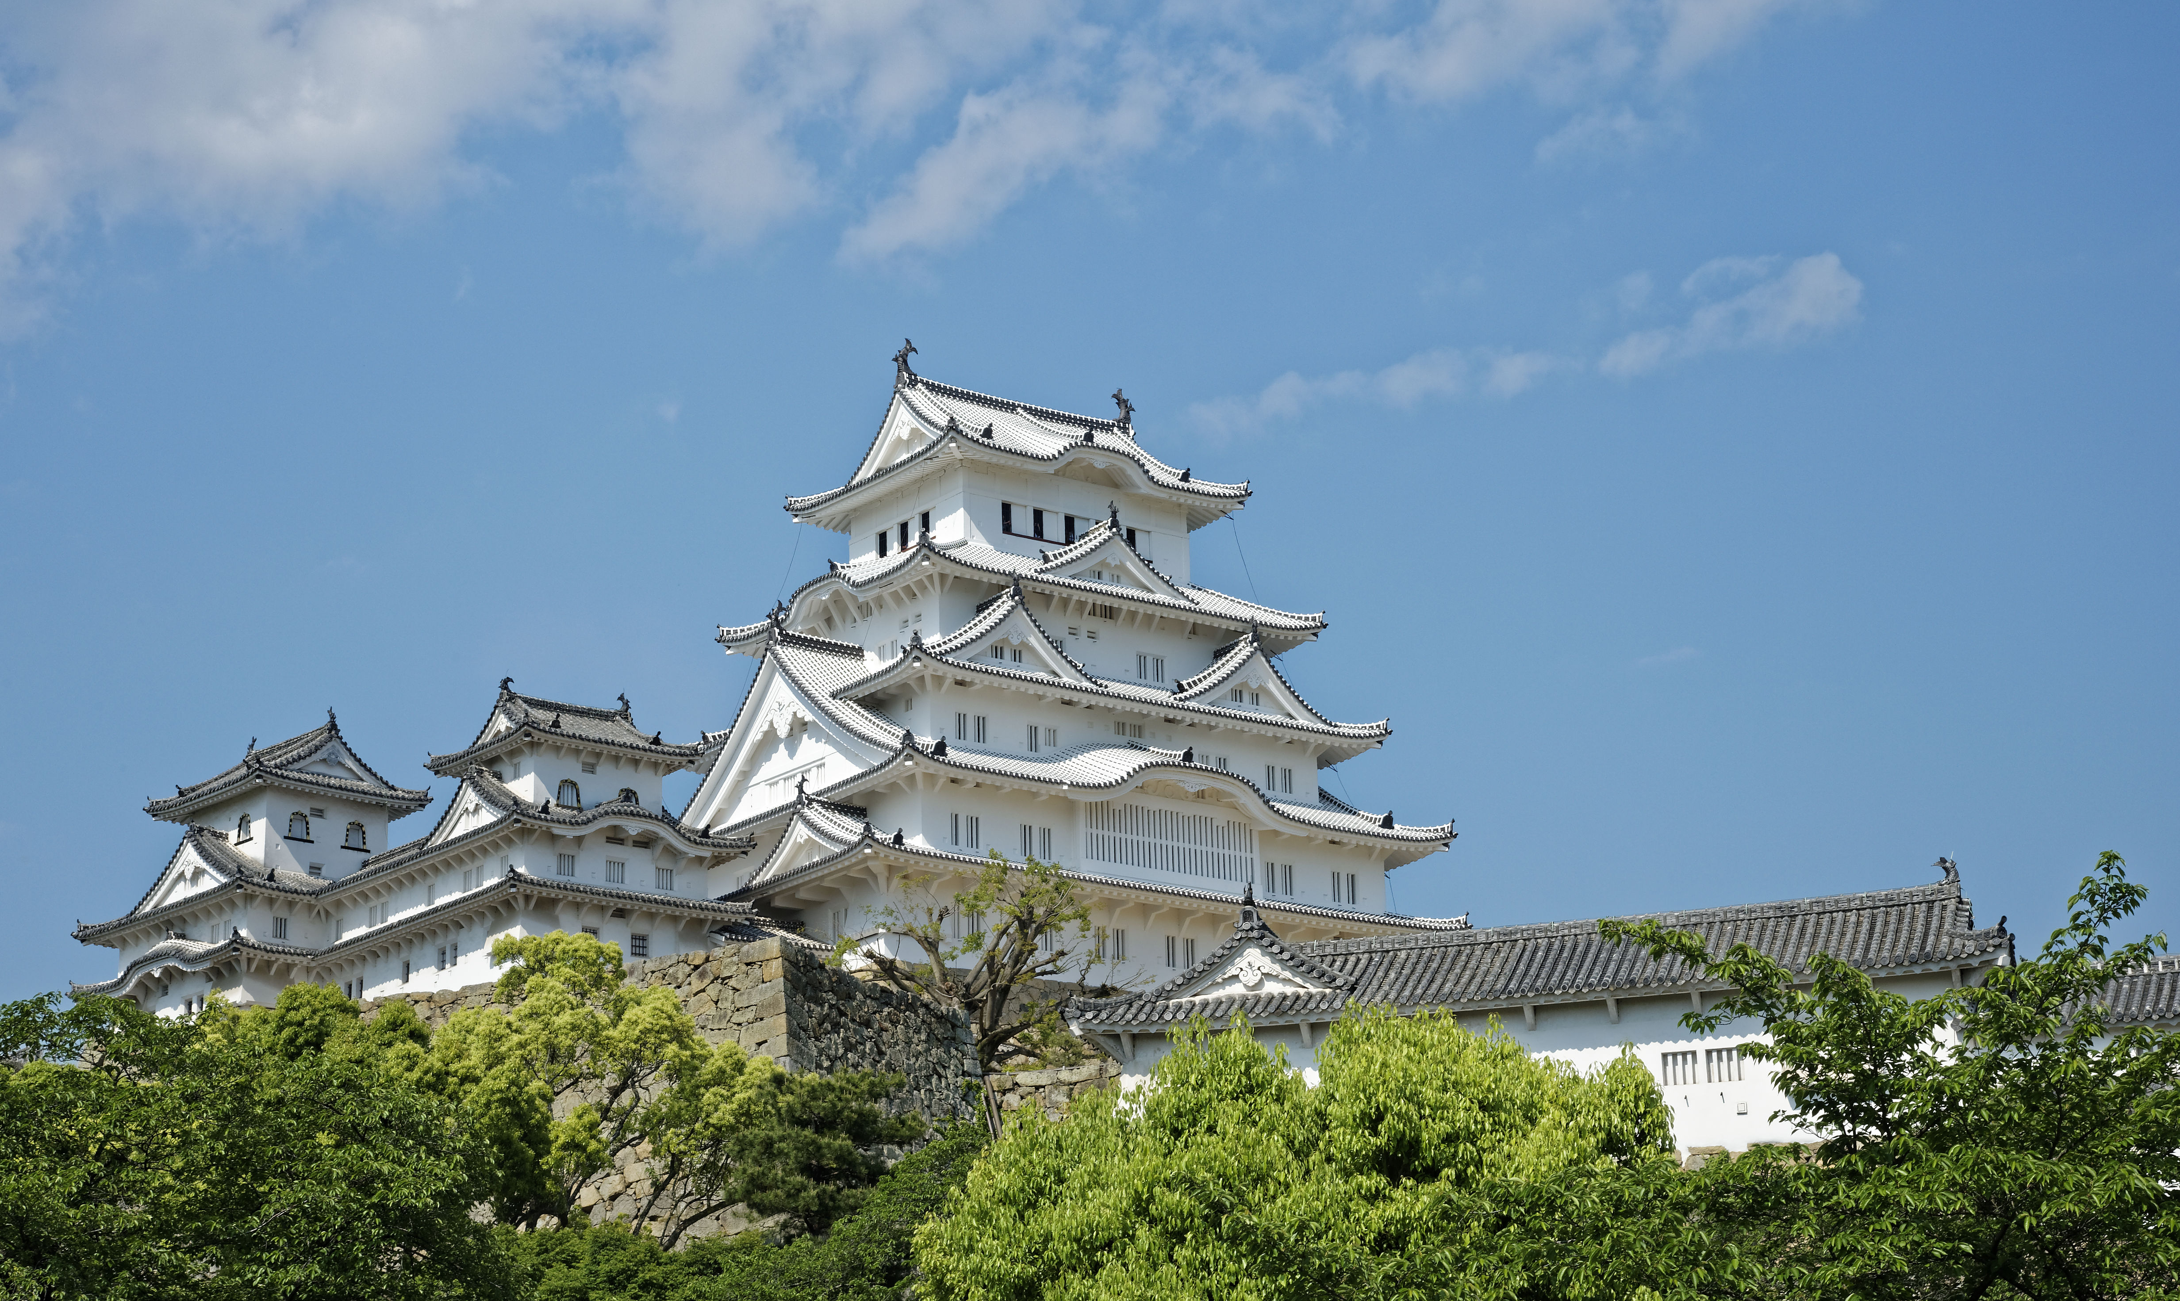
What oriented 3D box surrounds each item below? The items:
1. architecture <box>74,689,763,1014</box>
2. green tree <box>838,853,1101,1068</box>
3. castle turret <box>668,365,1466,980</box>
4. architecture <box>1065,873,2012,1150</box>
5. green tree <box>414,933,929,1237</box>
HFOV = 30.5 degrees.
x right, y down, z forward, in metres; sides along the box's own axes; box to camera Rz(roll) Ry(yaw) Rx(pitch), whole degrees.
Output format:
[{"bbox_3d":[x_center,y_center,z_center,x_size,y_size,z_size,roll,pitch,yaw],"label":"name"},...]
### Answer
[{"bbox_3d":[-32.900,9.790,194.950,16.500,17.500,41.000,10,-18,-34],"label":"architecture"},{"bbox_3d":[-4.600,11.670,157.080,10.200,8.400,8.500,0,-14,-2],"label":"green tree"},{"bbox_3d":[-3.120,2.160,196.210,33.800,33.200,26.500,10,-18,-34],"label":"castle turret"},{"bbox_3d":[10.100,8.510,88.490,20.200,6.300,6.800,-5,-15,20],"label":"architecture"},{"bbox_3d":[-14.800,15.630,141.590,17.500,11.300,11.000,1,-15,-6],"label":"green tree"}]

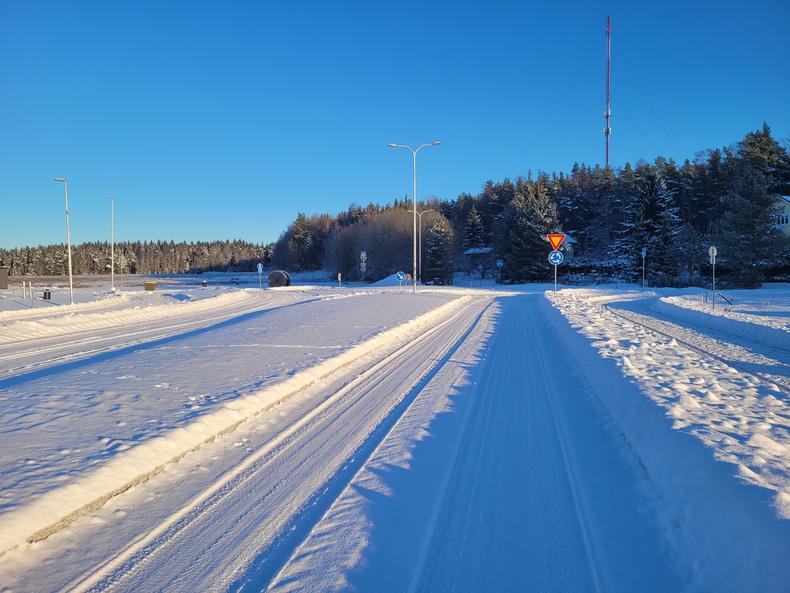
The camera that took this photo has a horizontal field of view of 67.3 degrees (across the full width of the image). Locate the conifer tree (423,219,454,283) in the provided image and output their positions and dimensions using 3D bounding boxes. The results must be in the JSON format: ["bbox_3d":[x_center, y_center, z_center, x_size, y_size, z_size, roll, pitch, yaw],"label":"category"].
[{"bbox_3d":[6.450,-6.746,88.000,4.800,9.600,4.800,0,3,0],"label":"conifer tree"}]

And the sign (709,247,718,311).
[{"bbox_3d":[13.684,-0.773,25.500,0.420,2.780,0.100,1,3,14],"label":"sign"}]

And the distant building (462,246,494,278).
[{"bbox_3d":[15.054,-6.220,107.000,6.000,5.400,6.000,0,3,6],"label":"distant building"}]

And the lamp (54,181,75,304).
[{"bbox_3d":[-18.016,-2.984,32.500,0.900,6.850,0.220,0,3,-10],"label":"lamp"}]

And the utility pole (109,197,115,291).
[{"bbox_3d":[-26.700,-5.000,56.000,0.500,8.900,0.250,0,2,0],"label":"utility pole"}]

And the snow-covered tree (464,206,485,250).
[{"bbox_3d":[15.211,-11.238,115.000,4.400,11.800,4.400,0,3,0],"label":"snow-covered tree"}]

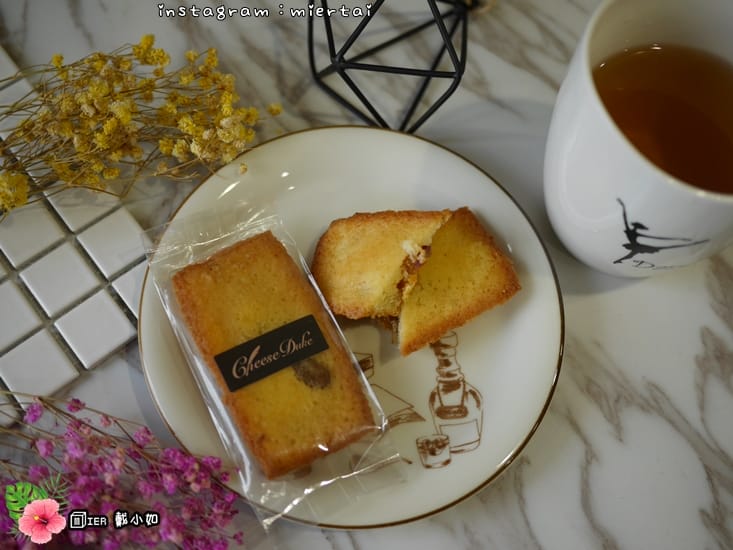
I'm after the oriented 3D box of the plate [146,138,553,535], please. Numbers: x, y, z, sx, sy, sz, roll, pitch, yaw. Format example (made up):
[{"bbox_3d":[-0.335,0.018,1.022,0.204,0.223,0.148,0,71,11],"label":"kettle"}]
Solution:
[{"bbox_3d":[-0.005,0.016,0.330,0.160,0.019,0.160,0,68,-3],"label":"plate"}]

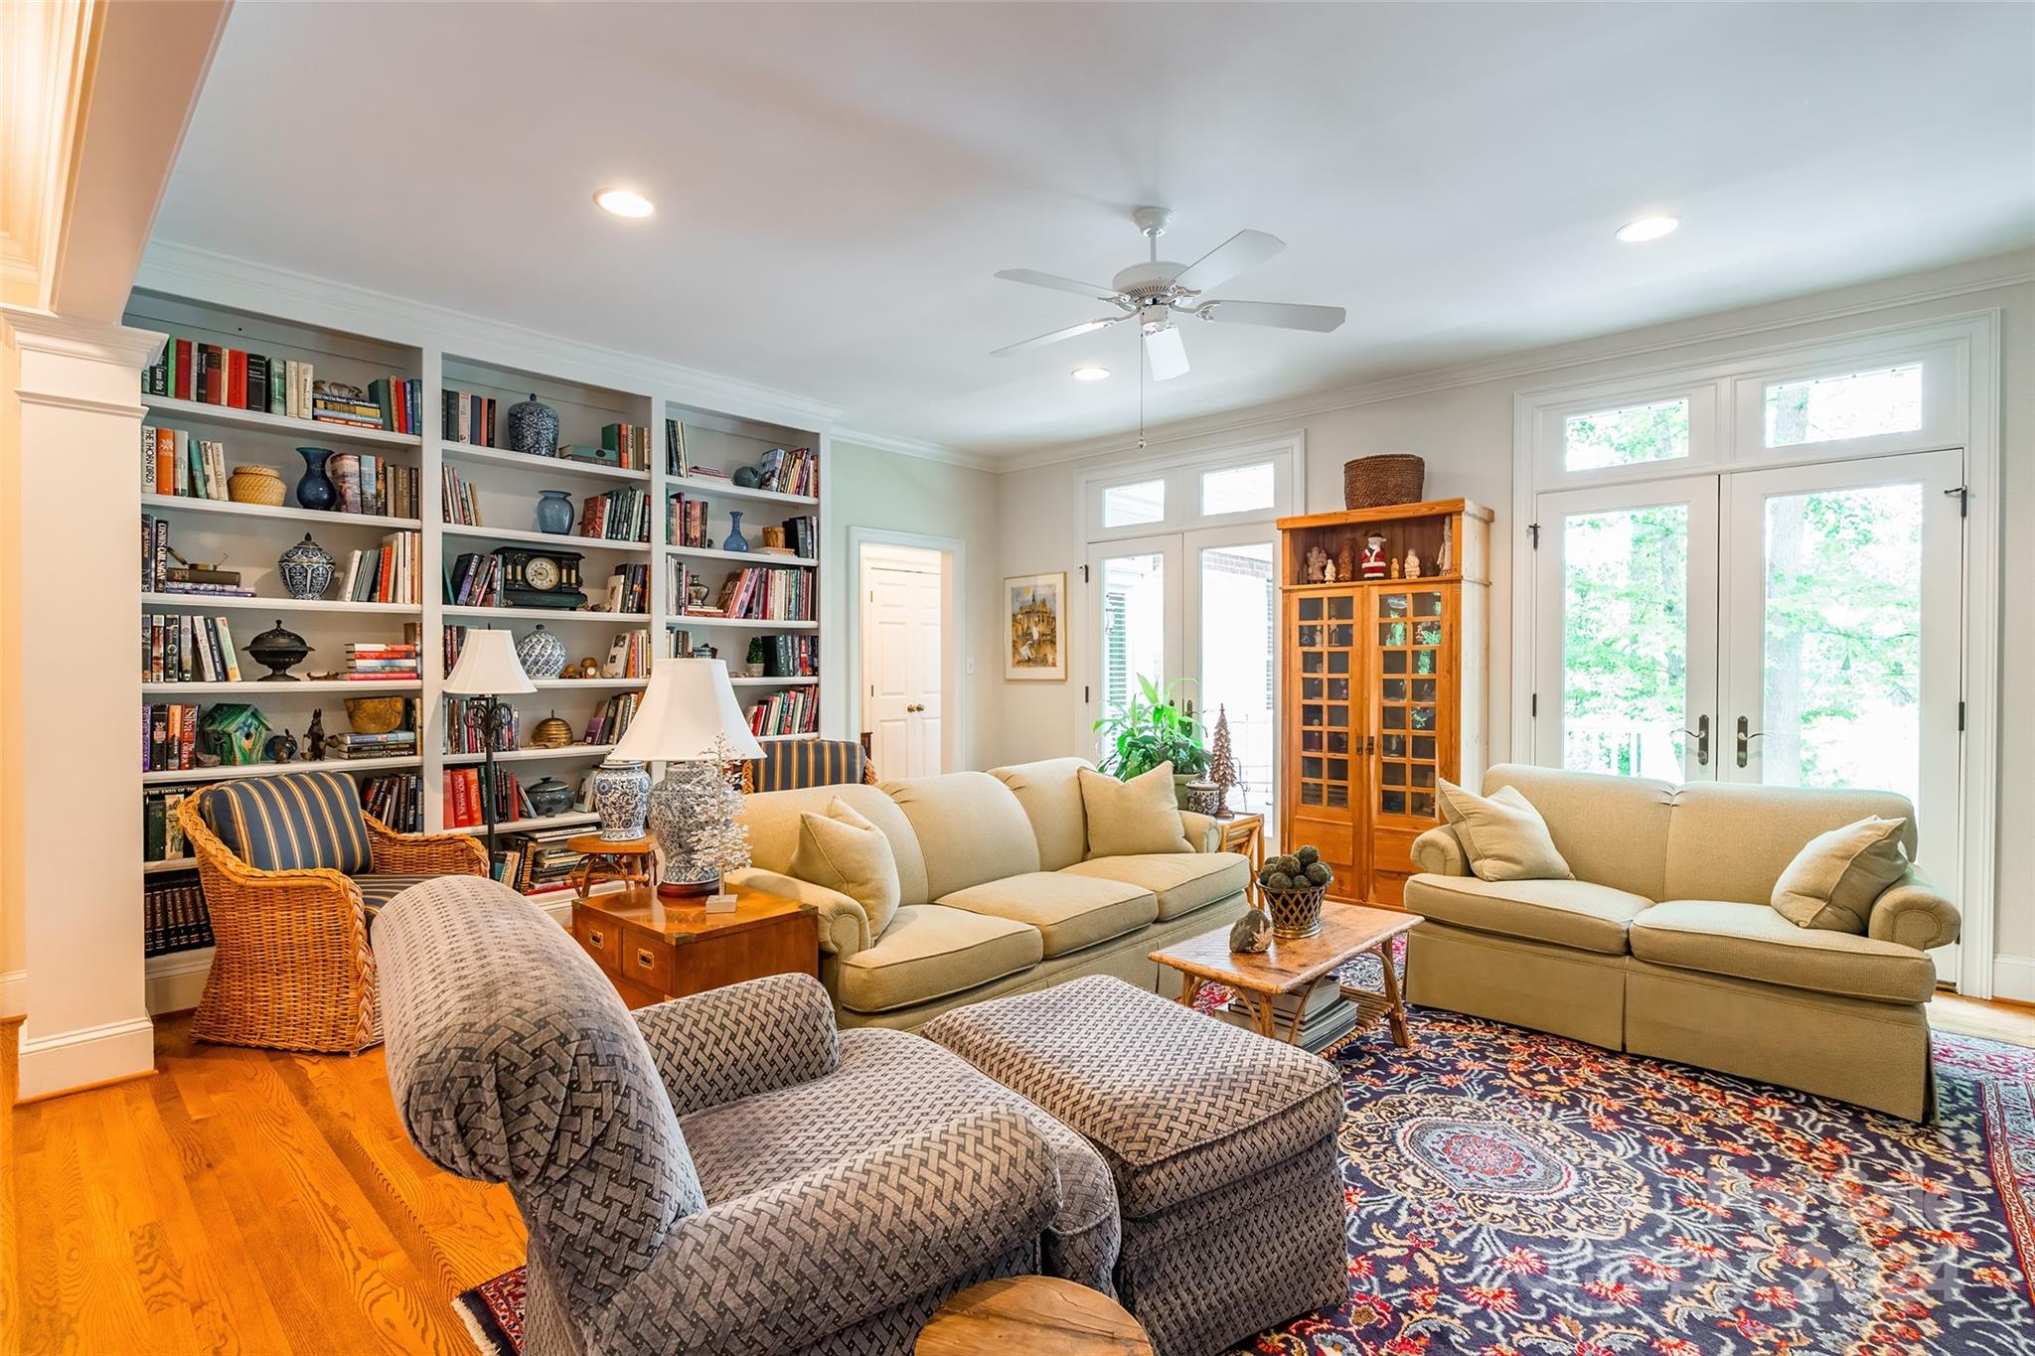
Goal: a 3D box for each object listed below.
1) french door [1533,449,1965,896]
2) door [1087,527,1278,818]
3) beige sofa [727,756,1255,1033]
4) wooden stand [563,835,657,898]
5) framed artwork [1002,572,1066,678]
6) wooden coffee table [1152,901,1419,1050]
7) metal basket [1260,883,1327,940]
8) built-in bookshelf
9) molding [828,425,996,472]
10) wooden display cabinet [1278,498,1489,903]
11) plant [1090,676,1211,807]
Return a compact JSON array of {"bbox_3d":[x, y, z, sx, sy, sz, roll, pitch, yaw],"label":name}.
[{"bbox_3d":[3.087,0.146,3.942,1.440,2.070,0.070,0,1,40],"label":"french door"},{"bbox_3d":[1.023,0.132,5.679,1.420,2.070,0.070,0,1,40],"label":"door"},{"bbox_3d":[-0.053,0.787,3.340,2.050,0.840,0.900,0,1,-44],"label":"beige sofa"},{"bbox_3d":[-1.415,0.890,3.150,0.330,0.635,0.330,0,1,44],"label":"wooden stand"},{"bbox_3d":[0.120,-0.349,6.311,0.550,0.740,0.030,1,1,41],"label":"framed artwork"},{"bbox_3d":[0.855,0.996,2.778,0.950,0.430,0.420,0,1,-44],"label":"wooden coffee table"},{"bbox_3d":[0.859,0.711,2.800,0.225,0.160,0.225,0,1,-44],"label":"metal basket"},{"bbox_3d":[-2.199,-0.097,4.226,0.360,2.530,2.875,1,1,45],"label":"built-in bookshelf"},{"bbox_3d":[-0.674,-1.503,5.957,0.090,0.100,1.500,1,1,45],"label":"molding"},{"bbox_3d":[1.824,0.184,4.506,0.880,1.970,0.520,1,1,41],"label":"wooden display cabinet"},{"bbox_3d":[0.646,0.300,4.350,0.570,0.640,0.550,0,1,0],"label":"plant"}]

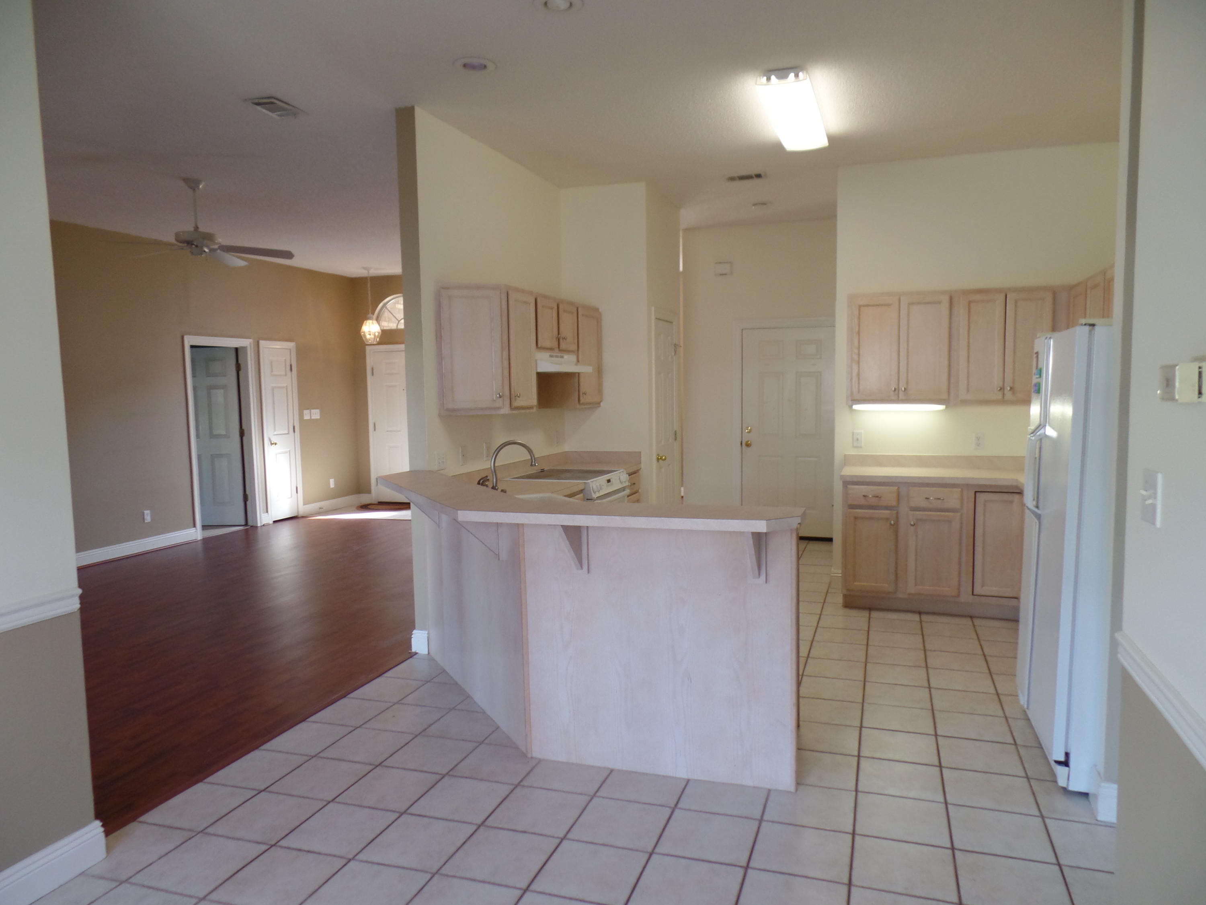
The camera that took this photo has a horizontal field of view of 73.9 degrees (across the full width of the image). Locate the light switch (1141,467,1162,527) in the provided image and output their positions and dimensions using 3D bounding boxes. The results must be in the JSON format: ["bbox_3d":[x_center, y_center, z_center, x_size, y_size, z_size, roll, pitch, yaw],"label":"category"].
[{"bbox_3d":[1.195,0.099,1.760,0.022,0.116,0.115,1,5,19],"label":"light switch"}]

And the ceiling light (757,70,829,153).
[{"bbox_3d":[1.059,-1.869,4.388,0.260,0.090,1.200,1,5,19],"label":"ceiling light"}]

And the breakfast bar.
[{"bbox_3d":[-0.207,0.695,3.605,2.240,1.065,1.280,1,5,19],"label":"breakfast bar"}]

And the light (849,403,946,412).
[{"bbox_3d":[1.982,-0.300,5.387,0.584,0.046,0.110,1,5,19],"label":"light"}]

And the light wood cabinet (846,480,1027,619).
[{"bbox_3d":[2.204,0.599,5.383,1.120,0.875,0.580,1,5,19],"label":"light wood cabinet"}]

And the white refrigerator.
[{"bbox_3d":[2.149,0.357,3.167,0.780,1.700,0.820,1,5,19],"label":"white refrigerator"}]

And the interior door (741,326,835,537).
[{"bbox_3d":[1.824,-0.192,7.870,0.913,2.040,0.050,1,5,19],"label":"interior door"}]

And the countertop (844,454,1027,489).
[{"bbox_3d":[2.209,0.101,5.326,1.180,0.133,0.600,1,5,19],"label":"countertop"}]

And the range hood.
[{"bbox_3d":[-0.412,-0.608,5.505,0.455,0.140,0.750,1,5,19],"label":"range hood"}]

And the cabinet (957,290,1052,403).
[{"bbox_3d":[2.590,-0.684,5.237,0.553,0.730,0.325,1,5,19],"label":"cabinet"}]

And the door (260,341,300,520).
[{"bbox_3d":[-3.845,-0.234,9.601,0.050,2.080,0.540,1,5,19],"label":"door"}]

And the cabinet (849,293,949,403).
[{"bbox_3d":[1.997,-0.692,5.446,0.625,0.735,0.325,1,5,19],"label":"cabinet"}]

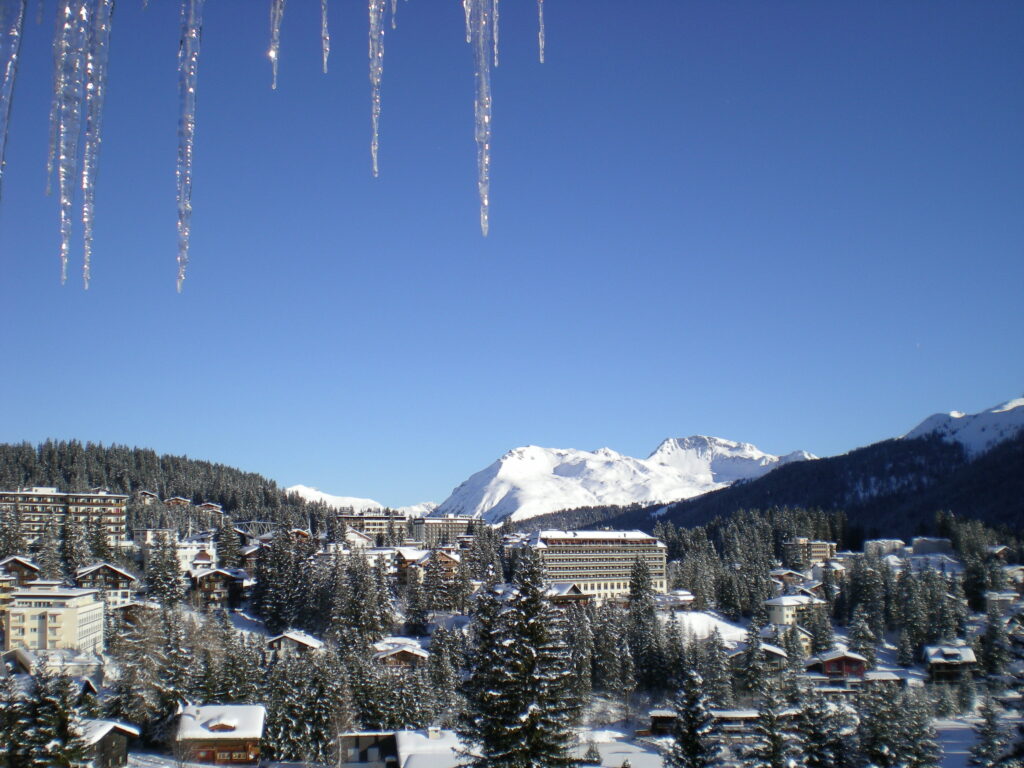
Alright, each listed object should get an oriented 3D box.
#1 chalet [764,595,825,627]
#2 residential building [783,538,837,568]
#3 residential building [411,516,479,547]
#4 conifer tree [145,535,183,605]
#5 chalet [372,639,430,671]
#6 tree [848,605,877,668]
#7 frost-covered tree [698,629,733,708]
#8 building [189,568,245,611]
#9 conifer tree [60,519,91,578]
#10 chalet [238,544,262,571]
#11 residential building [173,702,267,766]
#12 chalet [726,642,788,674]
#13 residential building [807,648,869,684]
[{"bbox_3d":[111.000,88.710,442.000,18.600,11.690,12.400,3,-9,-22],"label":"chalet"},{"bbox_3d":[170.590,97.110,645.000,23.990,16.770,16.540,2,-9,-20],"label":"residential building"},{"bbox_3d":[-46.700,103.350,780.000,46.000,21.500,15.000,4,-9,-30],"label":"residential building"},{"bbox_3d":[-97.380,52.210,315.000,10.640,19.910,10.640,-1,-9,0],"label":"conifer tree"},{"bbox_3d":[-27.110,67.260,275.000,13.000,9.300,12.000,0,-8,-2],"label":"chalet"},{"bbox_3d":[99.150,71.390,318.000,7.530,17.710,7.530,-1,-9,0],"label":"tree"},{"bbox_3d":[47.430,66.260,262.000,7.600,18.400,7.600,-1,-8,0],"label":"frost-covered tree"},{"bbox_3d":[-79.740,55.910,305.000,12.700,11.200,11.500,-1,-8,2],"label":"building"},{"bbox_3d":[-131.250,49.430,338.000,8.560,17.850,8.560,-1,-9,0],"label":"conifer tree"},{"bbox_3d":[-87.700,59.690,385.000,10.500,9.500,10.000,4,-9,-27],"label":"chalet"},{"bbox_3d":[-47.110,56.270,183.000,13.280,7.930,13.970,1,-9,-10],"label":"residential building"},{"bbox_3d":[62.320,71.120,285.000,13.200,10.300,11.000,-1,-8,0],"label":"chalet"},{"bbox_3d":[83.480,72.210,290.000,13.660,8.770,13.660,-2,-9,8],"label":"residential building"}]

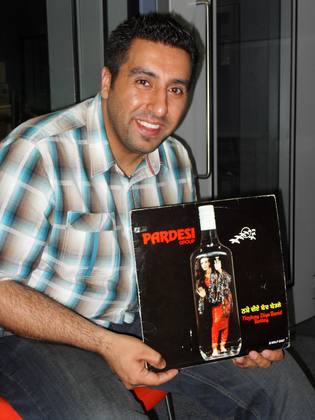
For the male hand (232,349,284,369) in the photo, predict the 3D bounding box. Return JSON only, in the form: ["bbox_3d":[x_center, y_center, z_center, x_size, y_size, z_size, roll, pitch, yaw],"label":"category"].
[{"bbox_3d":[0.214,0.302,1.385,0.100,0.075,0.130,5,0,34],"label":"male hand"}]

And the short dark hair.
[{"bbox_3d":[-0.009,-0.298,1.270,0.178,0.155,0.205,9,5,-17],"label":"short dark hair"}]

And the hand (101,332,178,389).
[{"bbox_3d":[-0.034,0.285,1.265,0.155,0.090,0.095,21,6,-6],"label":"hand"}]

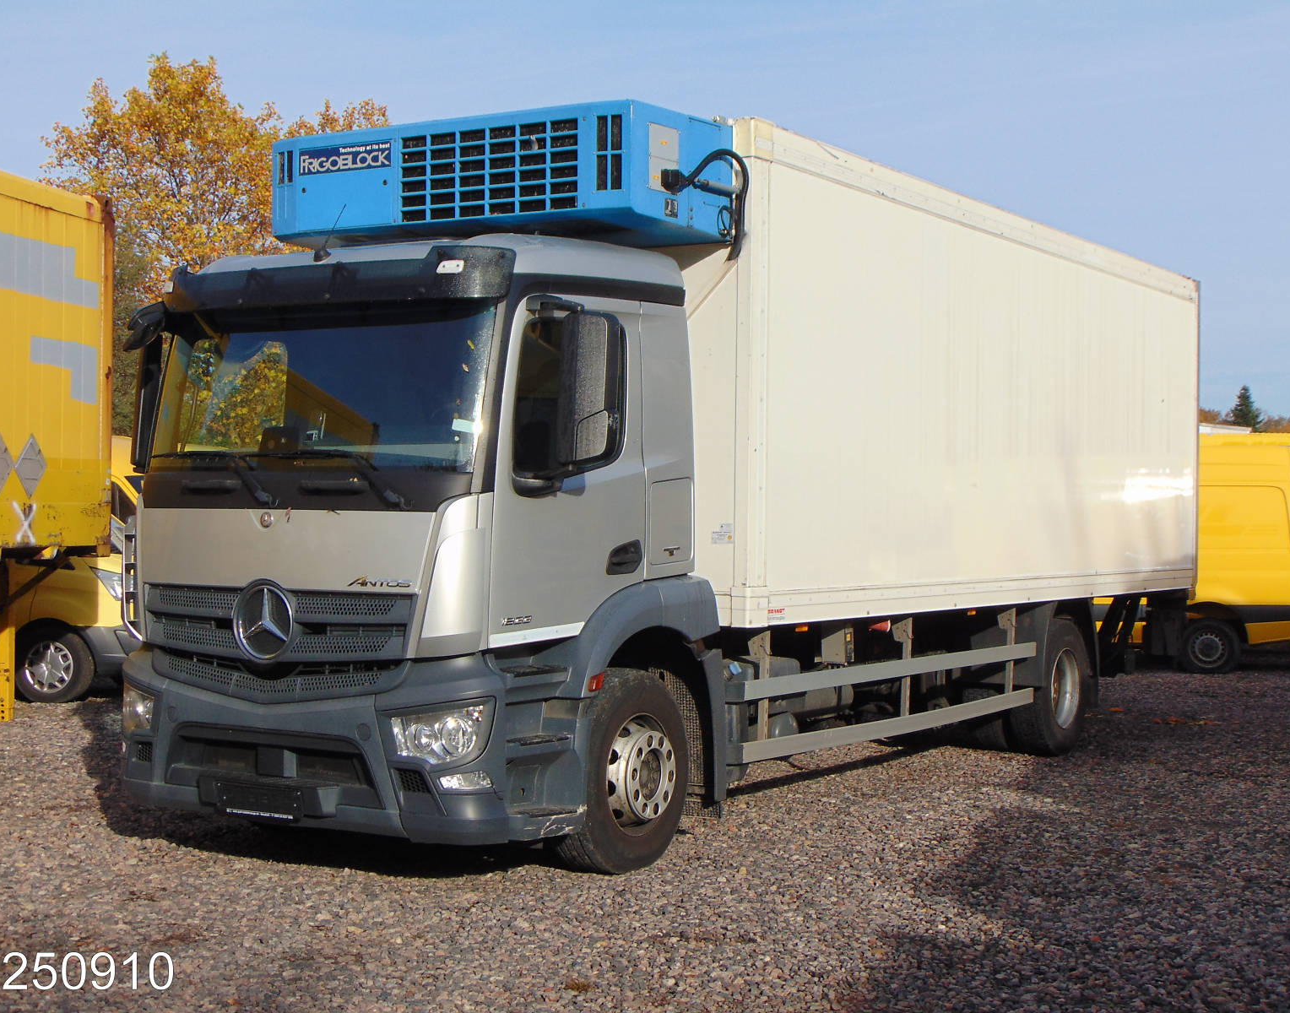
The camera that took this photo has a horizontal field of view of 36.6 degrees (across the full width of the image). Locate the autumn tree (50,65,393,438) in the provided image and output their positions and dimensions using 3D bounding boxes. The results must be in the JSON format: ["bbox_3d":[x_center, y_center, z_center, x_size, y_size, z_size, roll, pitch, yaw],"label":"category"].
[{"bbox_3d":[-9.211,-3.967,42.000,7.800,11.530,7.500,1,0,0],"label":"autumn tree"}]

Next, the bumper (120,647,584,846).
[{"bbox_3d":[-1.552,1.084,9.565,2.400,0.840,0.880,1,0,32],"label":"bumper"}]

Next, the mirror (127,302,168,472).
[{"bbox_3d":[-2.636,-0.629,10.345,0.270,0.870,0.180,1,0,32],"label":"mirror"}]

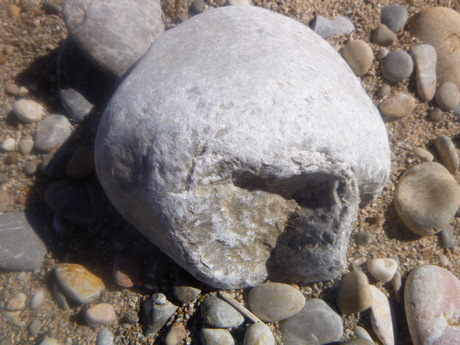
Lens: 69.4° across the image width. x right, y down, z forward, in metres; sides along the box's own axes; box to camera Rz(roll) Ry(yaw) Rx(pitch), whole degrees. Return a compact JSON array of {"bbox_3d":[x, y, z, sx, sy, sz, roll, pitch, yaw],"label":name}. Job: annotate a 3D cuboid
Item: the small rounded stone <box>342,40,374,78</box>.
[{"bbox_3d":[0.185,-0.166,0.485,0.052,0.029,0.059,-14,66,-7],"label":"small rounded stone"}]

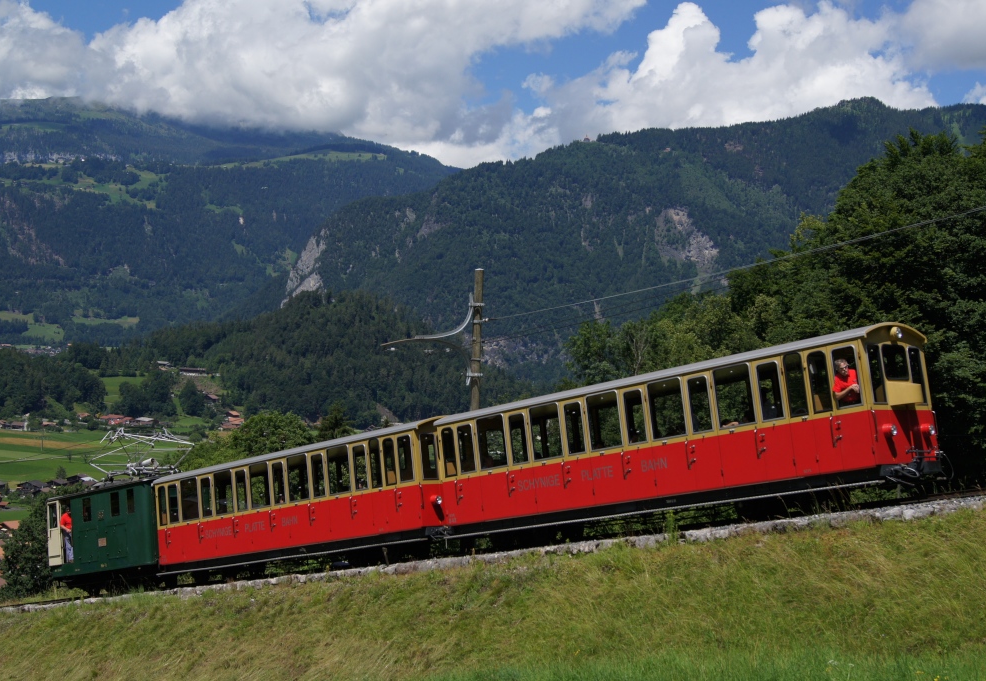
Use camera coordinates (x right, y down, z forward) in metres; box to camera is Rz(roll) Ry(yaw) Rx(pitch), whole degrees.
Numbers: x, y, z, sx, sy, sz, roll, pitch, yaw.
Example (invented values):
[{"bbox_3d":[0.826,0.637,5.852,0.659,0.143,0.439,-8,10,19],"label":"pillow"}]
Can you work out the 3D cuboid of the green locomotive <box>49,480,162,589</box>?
[{"bbox_3d":[-10.318,5.676,36.739,5.452,3.060,2.250,-15,-12,40],"label":"green locomotive"}]

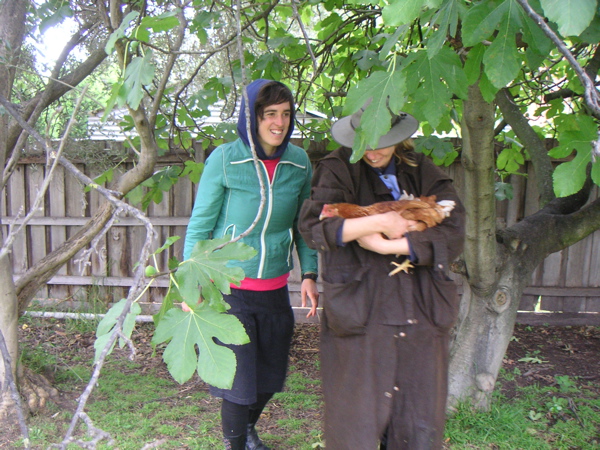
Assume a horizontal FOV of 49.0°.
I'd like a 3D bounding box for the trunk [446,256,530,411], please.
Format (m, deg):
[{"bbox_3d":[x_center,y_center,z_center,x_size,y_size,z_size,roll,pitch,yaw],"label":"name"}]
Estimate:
[{"bbox_3d":[1.008,0.593,3.600,0.420,0.840,0.380,2,8,6],"label":"trunk"}]

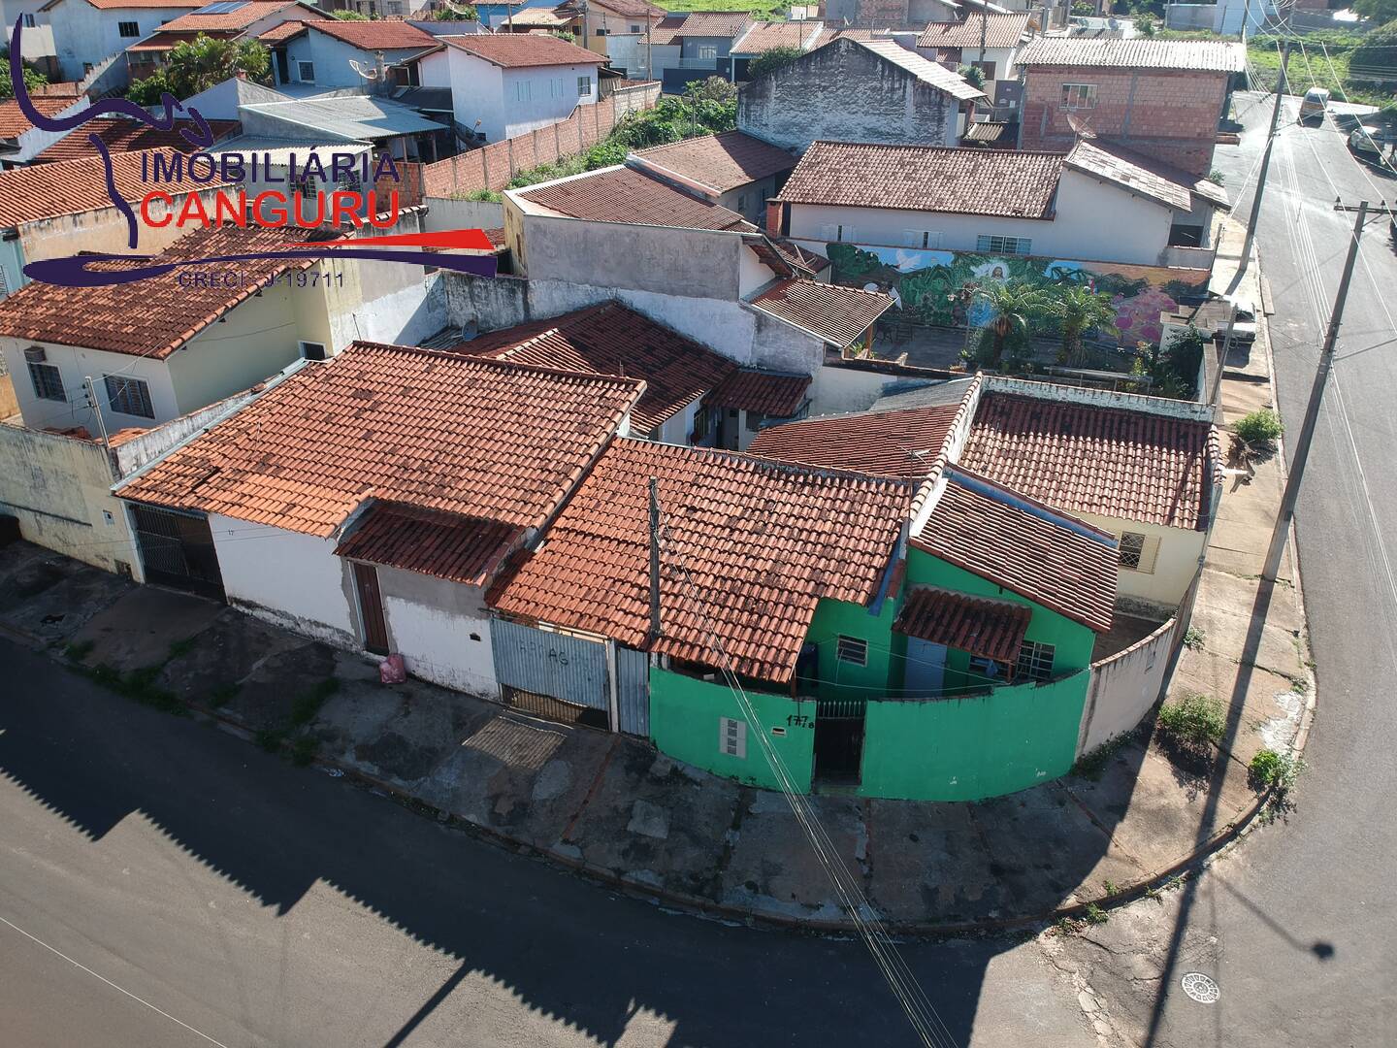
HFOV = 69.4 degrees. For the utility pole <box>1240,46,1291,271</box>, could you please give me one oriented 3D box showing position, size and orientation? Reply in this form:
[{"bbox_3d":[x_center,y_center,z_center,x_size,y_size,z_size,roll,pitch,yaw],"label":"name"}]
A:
[{"bbox_3d":[23.725,-15.283,42.349,0.300,9.045,0.300,9,27,23],"label":"utility pole"}]

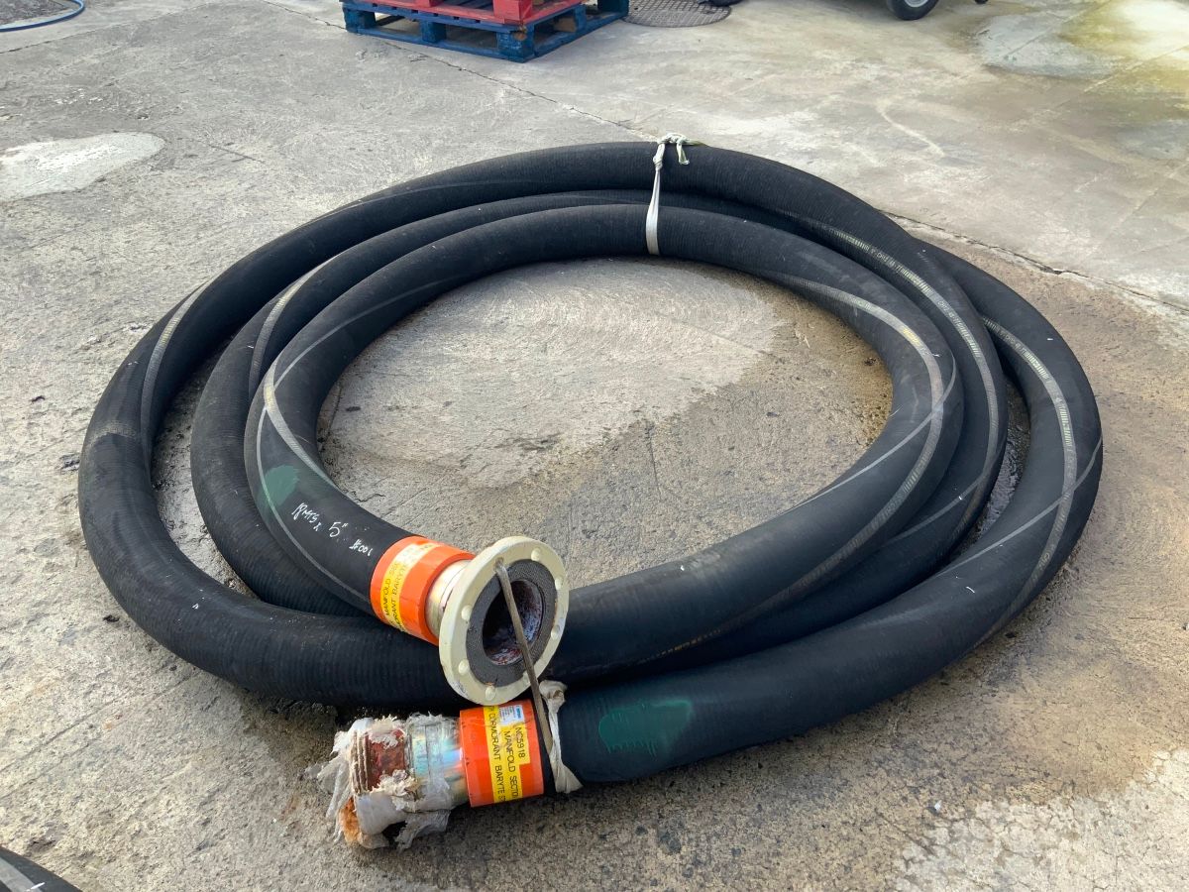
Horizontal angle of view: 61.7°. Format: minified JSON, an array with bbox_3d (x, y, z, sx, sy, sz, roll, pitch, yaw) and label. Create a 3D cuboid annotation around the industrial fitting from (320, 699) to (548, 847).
[{"bbox_3d":[-0.263,0.526,1.647,0.337,0.174,0.174,-7,37,-8],"label":"industrial fitting"}]

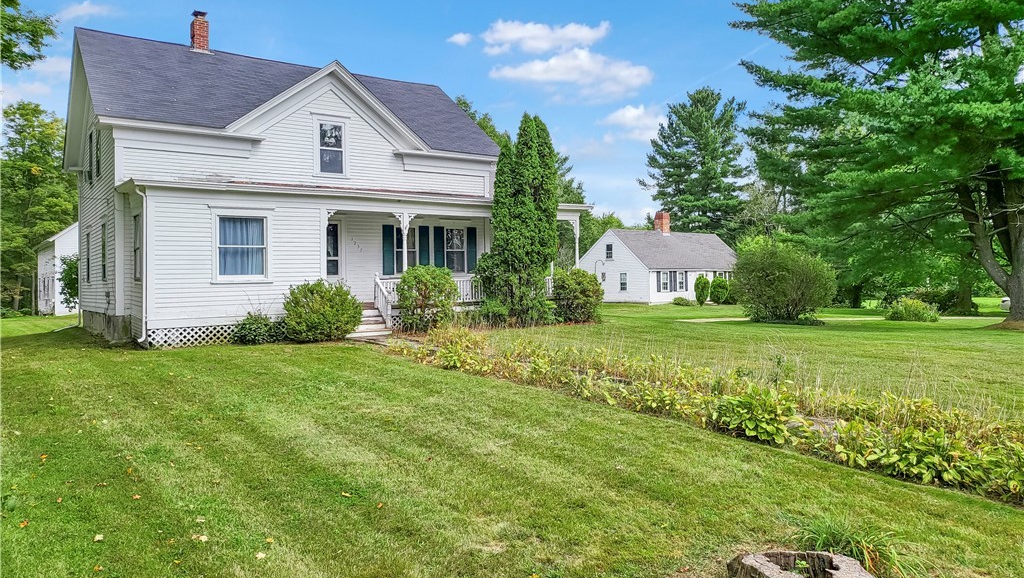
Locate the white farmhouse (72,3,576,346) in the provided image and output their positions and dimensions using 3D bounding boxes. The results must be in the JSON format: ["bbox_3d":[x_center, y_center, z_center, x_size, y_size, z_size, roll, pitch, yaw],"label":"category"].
[{"bbox_3d":[-5.724,-3.571,22.367,13.398,9.339,10.148,-2,1,-37],"label":"white farmhouse"}]

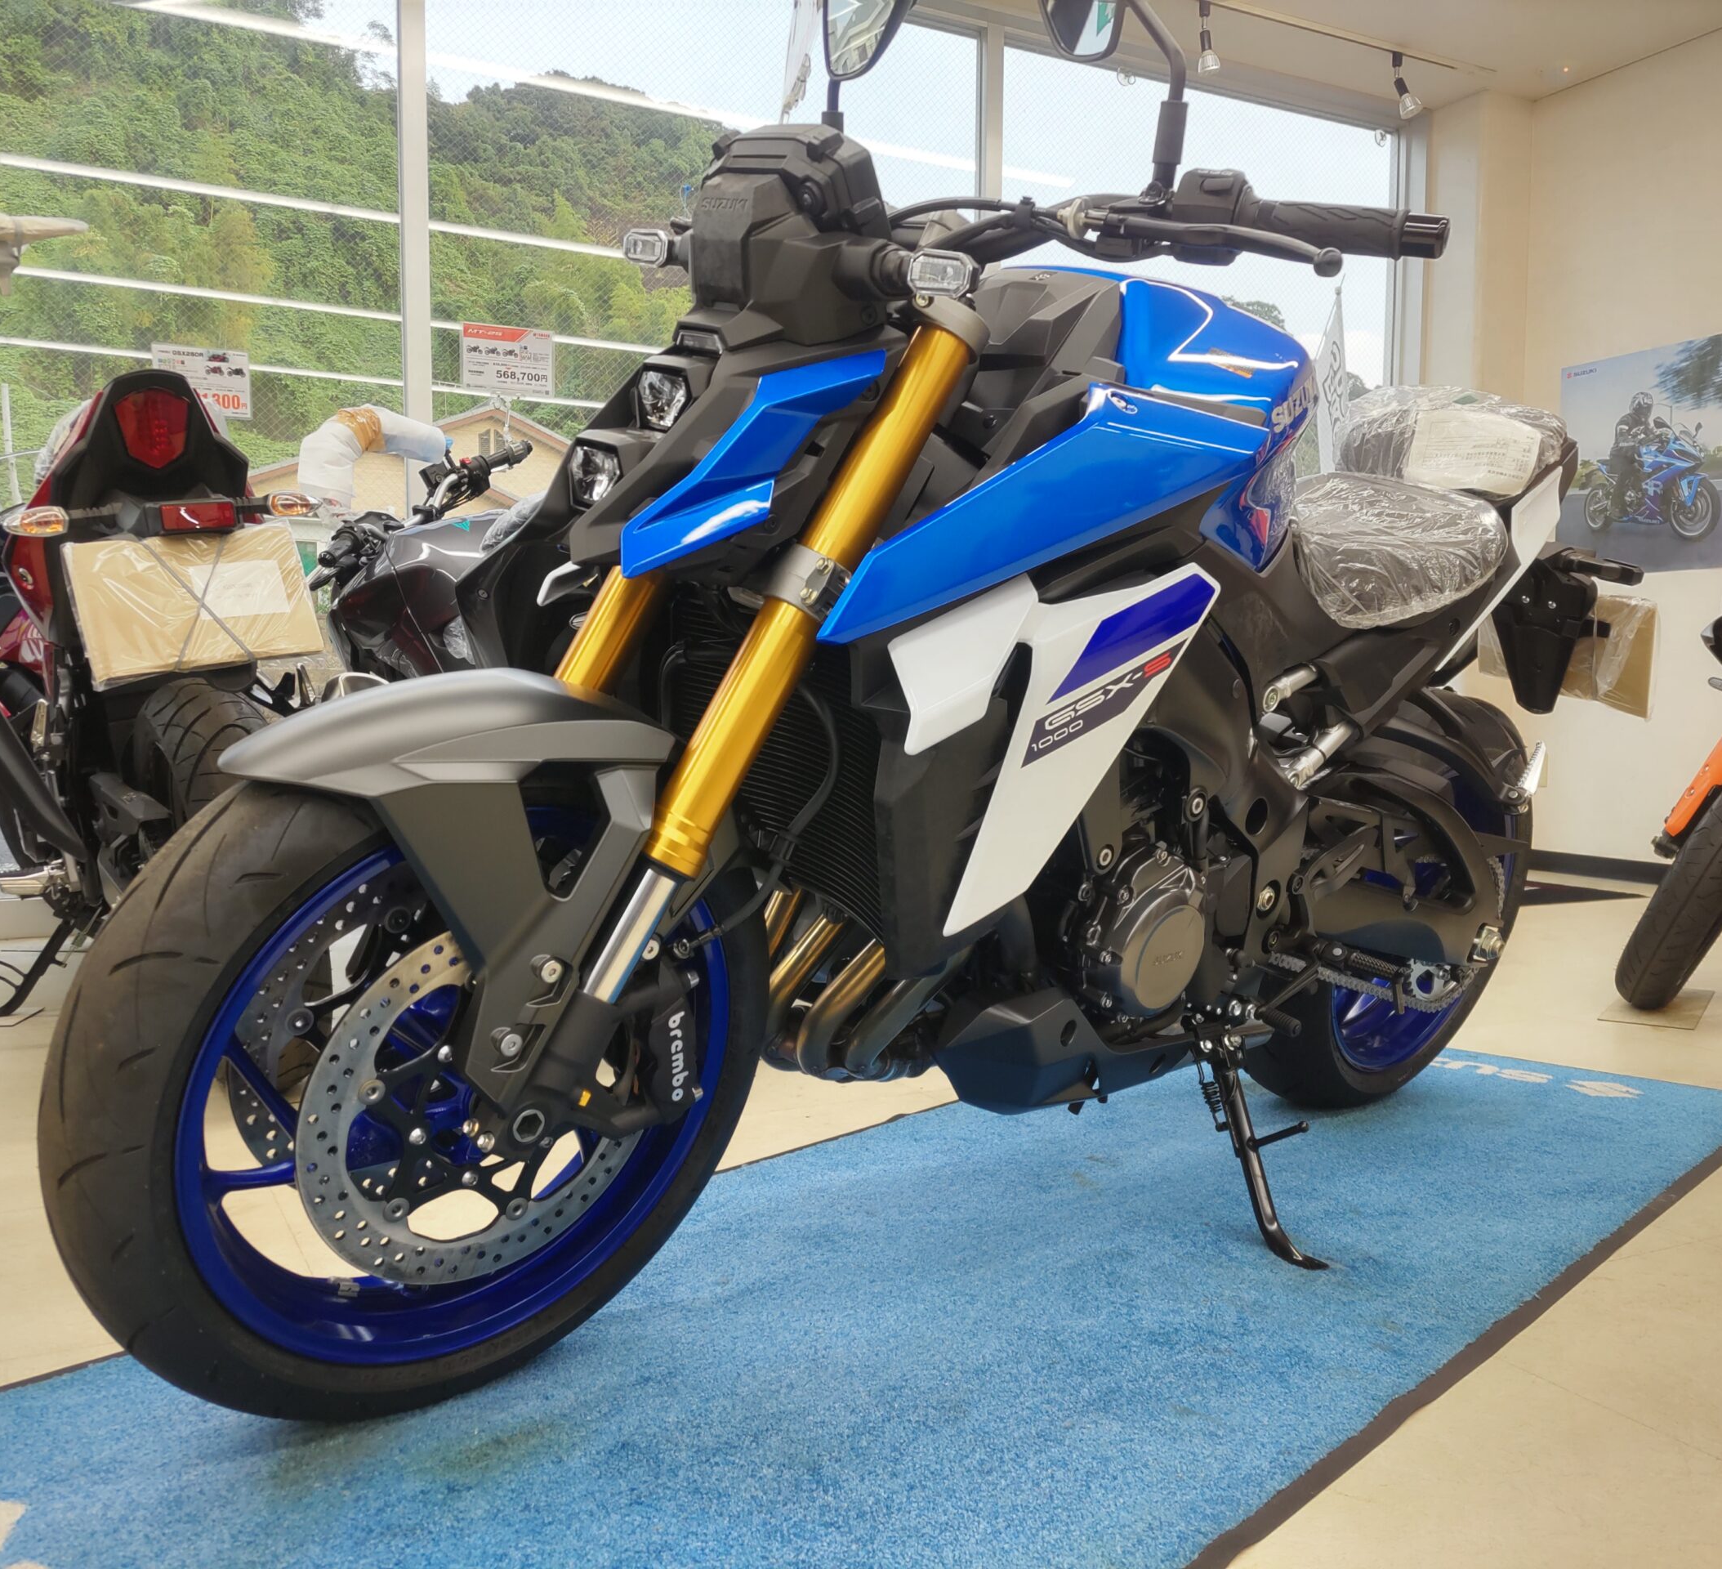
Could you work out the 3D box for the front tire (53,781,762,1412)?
[{"bbox_3d":[-0.325,0.226,1.256,0.600,0.600,0.120,-3,18,-40],"label":"front tire"}]

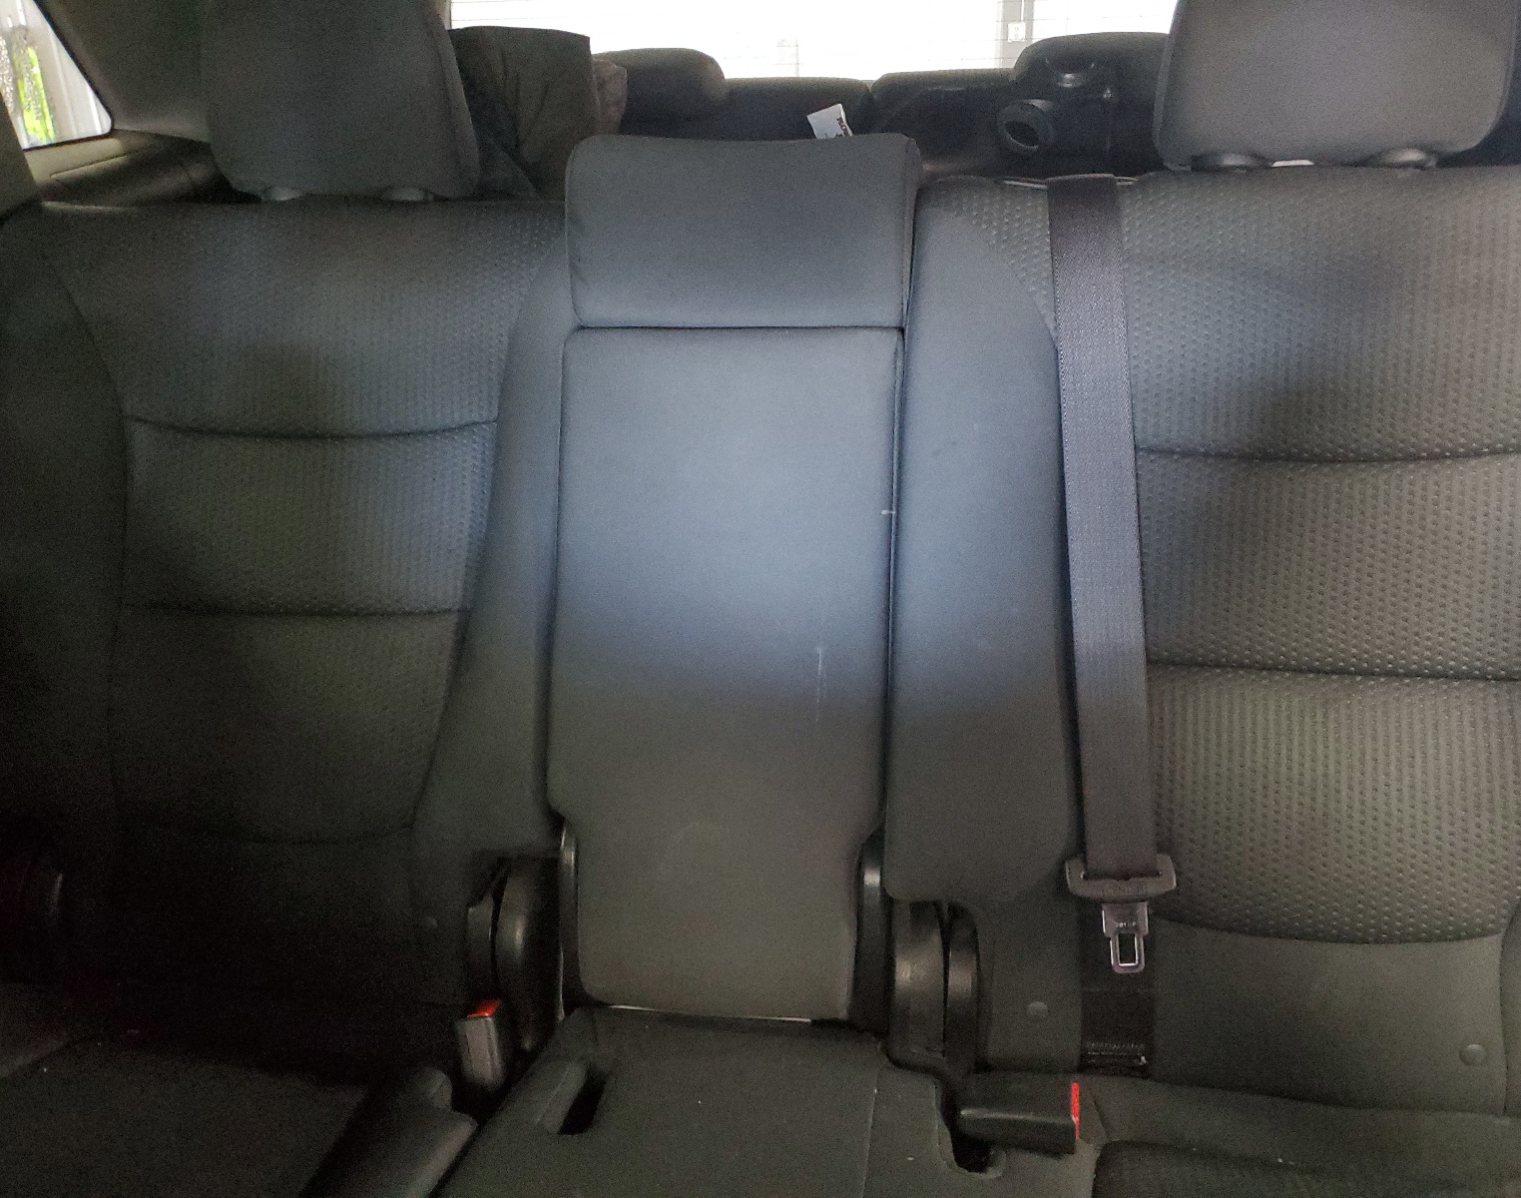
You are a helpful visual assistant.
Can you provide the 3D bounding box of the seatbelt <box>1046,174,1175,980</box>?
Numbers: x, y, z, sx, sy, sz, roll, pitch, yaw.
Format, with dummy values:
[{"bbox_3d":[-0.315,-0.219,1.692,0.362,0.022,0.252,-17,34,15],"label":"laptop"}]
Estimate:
[{"bbox_3d":[0.228,-0.019,0.795,0.072,0.530,0.040,-3,-3,12],"label":"seatbelt"}]

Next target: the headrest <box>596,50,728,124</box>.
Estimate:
[{"bbox_3d":[-0.164,-0.675,1.580,0.240,0.105,0.095,3,10,12],"label":"headrest"}]

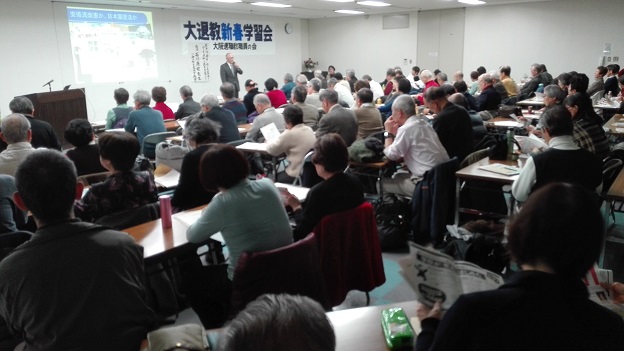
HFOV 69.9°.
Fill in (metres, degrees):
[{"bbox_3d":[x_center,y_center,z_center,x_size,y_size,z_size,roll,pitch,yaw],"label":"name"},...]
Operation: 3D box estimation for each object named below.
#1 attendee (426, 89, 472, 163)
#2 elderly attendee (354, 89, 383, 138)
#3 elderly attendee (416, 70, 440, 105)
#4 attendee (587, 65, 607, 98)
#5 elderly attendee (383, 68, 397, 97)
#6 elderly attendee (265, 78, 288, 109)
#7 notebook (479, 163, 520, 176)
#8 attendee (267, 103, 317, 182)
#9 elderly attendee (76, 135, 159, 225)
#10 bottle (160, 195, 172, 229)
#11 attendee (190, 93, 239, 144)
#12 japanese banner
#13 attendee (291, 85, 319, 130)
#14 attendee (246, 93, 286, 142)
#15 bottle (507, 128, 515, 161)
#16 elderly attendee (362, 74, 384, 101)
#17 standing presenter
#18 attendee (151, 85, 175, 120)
[{"bbox_3d":[1.230,-0.211,4.334,0.850,1.271,0.520,11,19,38],"label":"attendee"},{"bbox_3d":[0.537,-0.399,5.180,0.500,1.219,0.780,-14,20,-40],"label":"elderly attendee"},{"bbox_3d":[1.861,-1.093,7.501,0.800,1.306,0.500,11,19,38],"label":"elderly attendee"},{"bbox_3d":[4.732,-1.213,7.752,0.800,1.303,0.480,9,18,34],"label":"attendee"},{"bbox_3d":[1.769,-1.868,10.526,0.700,1.250,0.460,12,20,41],"label":"elderly attendee"},{"bbox_3d":[-0.799,-1.097,7.957,0.700,1.240,0.460,12,20,41],"label":"elderly attendee"},{"bbox_3d":[1.478,-0.046,3.454,0.230,0.020,0.280,-11,18,-35],"label":"notebook"},{"bbox_3d":[-0.196,-0.104,4.281,0.800,1.142,0.500,13,20,41],"label":"attendee"},{"bbox_3d":[-1.185,0.316,2.715,0.720,1.200,0.460,12,20,41],"label":"elderly attendee"},{"bbox_3d":[-0.808,0.203,2.480,0.067,0.190,0.067,-1,15,0],"label":"bottle"},{"bbox_3d":[-1.080,-0.265,4.793,0.800,1.219,0.520,14,21,43],"label":"attendee"},{"bbox_3d":[-2.015,-3.510,11.374,0.020,0.840,2.930,12,20,41],"label":"japanese banner"},{"bbox_3d":[-0.228,-0.572,5.993,0.700,1.230,0.470,12,20,41],"label":"attendee"},{"bbox_3d":[-0.591,-0.376,5.327,0.700,1.180,0.480,12,20,41],"label":"attendee"},{"bbox_3d":[1.666,-0.260,3.750,0.064,0.270,0.064,-1,15,0],"label":"bottle"},{"bbox_3d":[1.060,-1.171,8.135,0.800,1.223,0.480,12,20,38],"label":"elderly attendee"},{"bbox_3d":[-1.724,-1.747,9.514,0.520,1.651,0.360,-11,18,-34],"label":"standing presenter"},{"bbox_3d":[-2.078,-0.607,6.149,0.480,1.212,0.780,-13,19,-36],"label":"attendee"}]

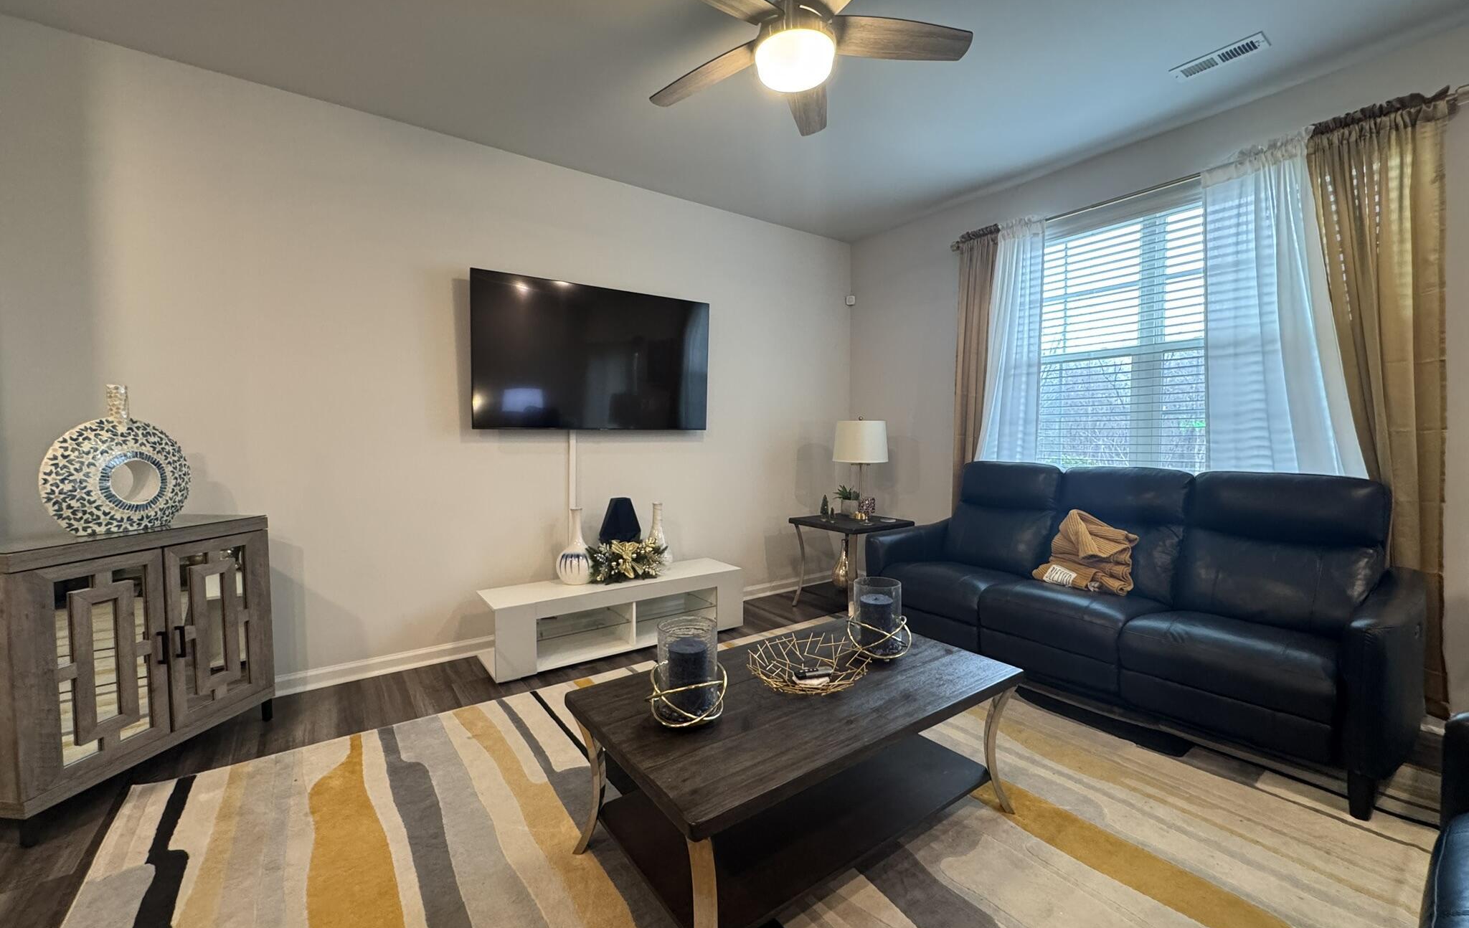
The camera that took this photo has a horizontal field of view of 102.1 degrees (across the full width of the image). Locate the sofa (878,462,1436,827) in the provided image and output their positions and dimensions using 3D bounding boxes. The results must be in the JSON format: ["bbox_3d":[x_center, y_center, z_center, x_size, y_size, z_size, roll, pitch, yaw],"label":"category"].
[{"bbox_3d":[1.725,0.544,2.857,0.900,1.010,2.030,-2,3,-36],"label":"sofa"}]

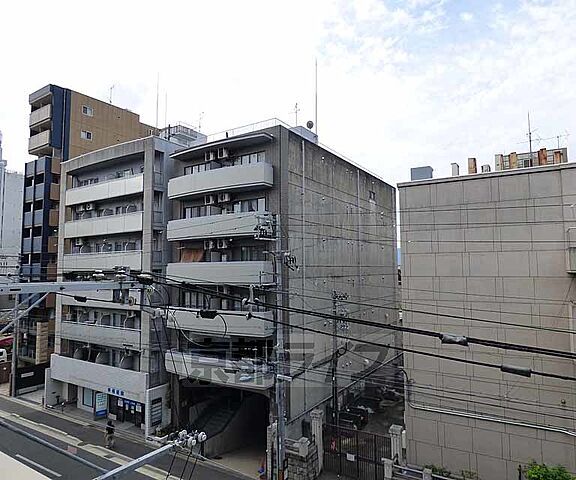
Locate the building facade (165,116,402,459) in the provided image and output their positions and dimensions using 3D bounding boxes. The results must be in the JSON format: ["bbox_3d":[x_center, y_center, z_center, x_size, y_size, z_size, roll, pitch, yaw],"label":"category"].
[{"bbox_3d":[1.366,3.719,31.357,10.000,20.420,22.000,-3,-5,34],"label":"building facade"}]

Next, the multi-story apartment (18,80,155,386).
[{"bbox_3d":[-23.312,-0.753,43.374,4.600,31.470,14.500,-4,-5,37],"label":"multi-story apartment"}]

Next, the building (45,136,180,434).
[{"bbox_3d":[-11.896,3.528,31.472,12.300,20.900,11.000,-3,-5,31],"label":"building"}]

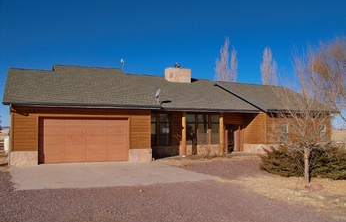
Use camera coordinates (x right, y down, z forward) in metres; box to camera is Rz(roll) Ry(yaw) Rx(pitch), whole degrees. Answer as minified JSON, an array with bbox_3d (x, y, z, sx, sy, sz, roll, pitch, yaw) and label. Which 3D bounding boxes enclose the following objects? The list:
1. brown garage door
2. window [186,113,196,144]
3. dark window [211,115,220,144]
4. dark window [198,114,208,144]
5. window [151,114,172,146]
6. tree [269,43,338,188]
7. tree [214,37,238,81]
[{"bbox_3d":[-4.759,1.591,18.011,4.800,2.480,0.120,1,-3,-20],"label":"brown garage door"},{"bbox_3d":[1.298,1.328,23.137,0.790,2.150,0.100,1,-3,-20],"label":"window"},{"bbox_3d":[3.077,1.365,23.791,0.810,2.150,0.100,1,-3,-20],"label":"dark window"},{"bbox_3d":[2.183,1.347,23.462,0.820,2.150,0.100,1,-3,-20],"label":"dark window"},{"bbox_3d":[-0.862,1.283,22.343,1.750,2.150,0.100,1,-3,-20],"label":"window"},{"bbox_3d":[4.270,0.041,10.799,2.200,4.620,2.200,-1,-3,22],"label":"tree"},{"bbox_3d":[6.349,-2.382,39.664,2.800,13.070,2.800,0,-3,9],"label":"tree"}]

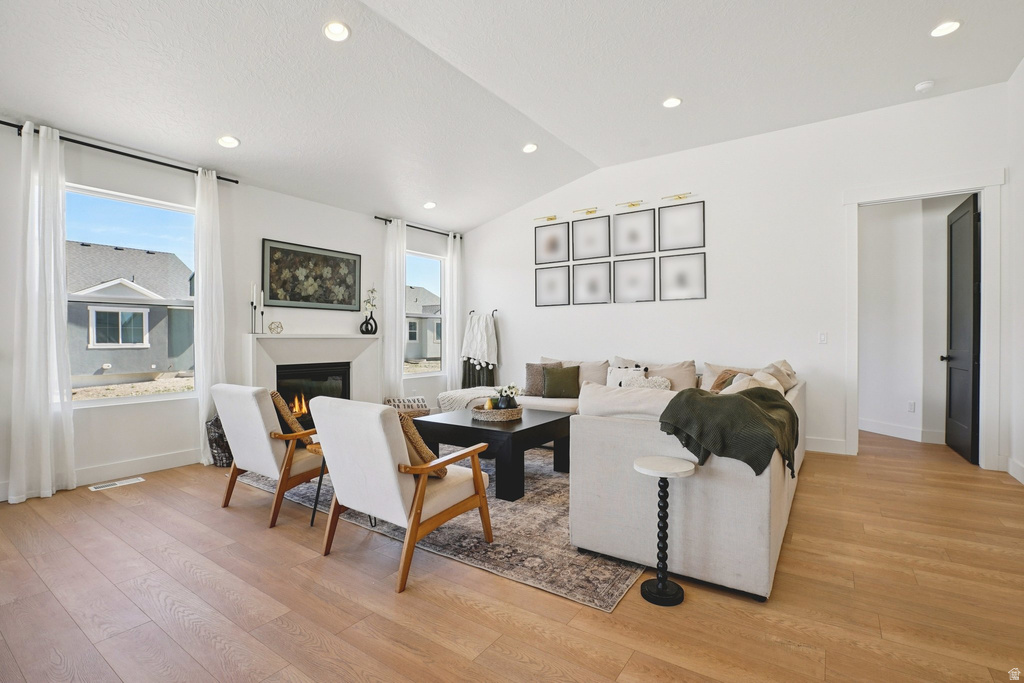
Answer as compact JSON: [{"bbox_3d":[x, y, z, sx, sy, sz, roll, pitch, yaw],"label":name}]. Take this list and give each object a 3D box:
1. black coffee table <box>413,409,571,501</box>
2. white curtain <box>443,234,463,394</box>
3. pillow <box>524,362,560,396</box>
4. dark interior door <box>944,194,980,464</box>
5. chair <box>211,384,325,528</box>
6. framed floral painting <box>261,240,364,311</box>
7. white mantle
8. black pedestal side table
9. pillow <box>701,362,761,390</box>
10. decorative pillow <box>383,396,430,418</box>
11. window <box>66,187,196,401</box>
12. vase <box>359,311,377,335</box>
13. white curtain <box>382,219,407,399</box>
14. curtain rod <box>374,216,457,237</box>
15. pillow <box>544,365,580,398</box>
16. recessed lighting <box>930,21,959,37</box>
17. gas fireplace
[{"bbox_3d":[-0.123,0.863,3.780,0.960,0.472,0.955,0,1,35],"label":"black coffee table"},{"bbox_3d":[-0.860,-0.281,6.843,0.120,2.690,0.270,0,1,35],"label":"white curtain"},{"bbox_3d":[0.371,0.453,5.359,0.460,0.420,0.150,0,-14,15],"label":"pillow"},{"bbox_3d":[4.398,-0.122,4.441,0.045,2.430,0.880,0,1,36],"label":"dark interior door"},{"bbox_3d":[-1.531,0.695,3.110,0.640,0.840,0.770,0,1,35],"label":"chair"},{"bbox_3d":[-2.168,-0.702,5.084,0.040,0.675,1.155,0,1,36],"label":"framed floral painting"},{"bbox_3d":[-2.109,0.518,5.061,0.170,1.190,1.540,0,1,36],"label":"white mantle"},{"bbox_3d":[0.685,0.845,2.053,0.285,0.570,0.285,0,0,4],"label":"black pedestal side table"},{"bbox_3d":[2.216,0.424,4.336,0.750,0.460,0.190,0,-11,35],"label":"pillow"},{"bbox_3d":[-1.286,0.806,5.600,0.550,0.310,0.140,0,-32,-28],"label":"decorative pillow"},{"bbox_3d":[-3.143,-0.349,3.806,0.100,1.700,0.950,0,1,36],"label":"window"},{"bbox_3d":[-1.735,-0.227,5.521,0.100,0.285,0.240,0,1,36],"label":"vase"},{"bbox_3d":[-1.509,-0.252,5.864,0.120,2.660,0.290,0,1,35],"label":"white curtain"},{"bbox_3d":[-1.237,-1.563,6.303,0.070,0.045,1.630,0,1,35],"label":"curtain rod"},{"bbox_3d":[0.594,0.492,5.460,0.440,0.410,0.140,0,-18,7],"label":"pillow"},{"bbox_3d":[3.052,-2.199,3.206,0.170,0.030,0.170,0,1,36],"label":"recessed lighting"},{"bbox_3d":[-2.199,0.660,5.024,0.200,0.820,0.860,0,1,35],"label":"gas fireplace"}]

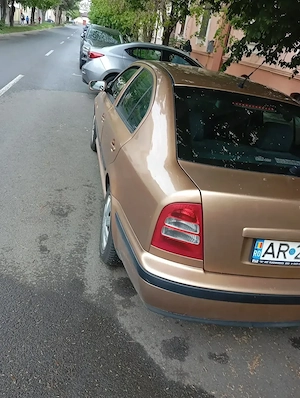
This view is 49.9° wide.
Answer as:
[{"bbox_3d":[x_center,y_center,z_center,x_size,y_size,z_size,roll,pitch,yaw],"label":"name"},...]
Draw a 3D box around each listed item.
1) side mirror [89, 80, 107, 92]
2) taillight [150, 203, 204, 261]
[{"bbox_3d":[-0.617,-1.314,3.752,0.207,0.138,0.118,3,28,-13],"label":"side mirror"},{"bbox_3d":[0.110,0.136,1.418,0.236,0.271,0.167,8,27,-4],"label":"taillight"}]

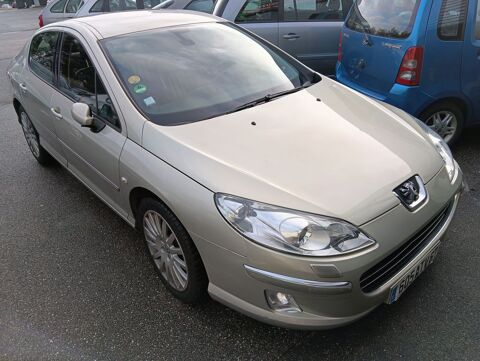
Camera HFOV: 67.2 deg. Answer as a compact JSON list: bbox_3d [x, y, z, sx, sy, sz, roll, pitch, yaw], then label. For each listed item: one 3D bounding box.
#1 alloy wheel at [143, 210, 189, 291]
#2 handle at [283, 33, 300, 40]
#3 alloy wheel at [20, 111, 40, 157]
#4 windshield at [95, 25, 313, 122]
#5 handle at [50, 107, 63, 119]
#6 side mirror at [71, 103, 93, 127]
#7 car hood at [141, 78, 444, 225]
[{"bbox_3d":[-0.352,0.365,2.061,0.180,0.485,0.485,-24,35,-35],"label":"alloy wheel"},{"bbox_3d":[0.815,-2.250,5.659,0.235,0.070,0.055,-2,28,0],"label":"handle"},{"bbox_3d":[-2.155,-0.525,3.901,0.180,0.485,0.485,-24,35,-35],"label":"alloy wheel"},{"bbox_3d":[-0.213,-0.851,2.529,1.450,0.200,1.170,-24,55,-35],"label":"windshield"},{"bbox_3d":[-1.361,-0.510,2.679,0.050,0.060,0.210,-24,35,-35],"label":"handle"},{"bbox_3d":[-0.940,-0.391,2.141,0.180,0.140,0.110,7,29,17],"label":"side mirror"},{"bbox_3d":[0.422,-0.249,2.043,1.550,0.260,1.240,-24,42,-35],"label":"car hood"}]

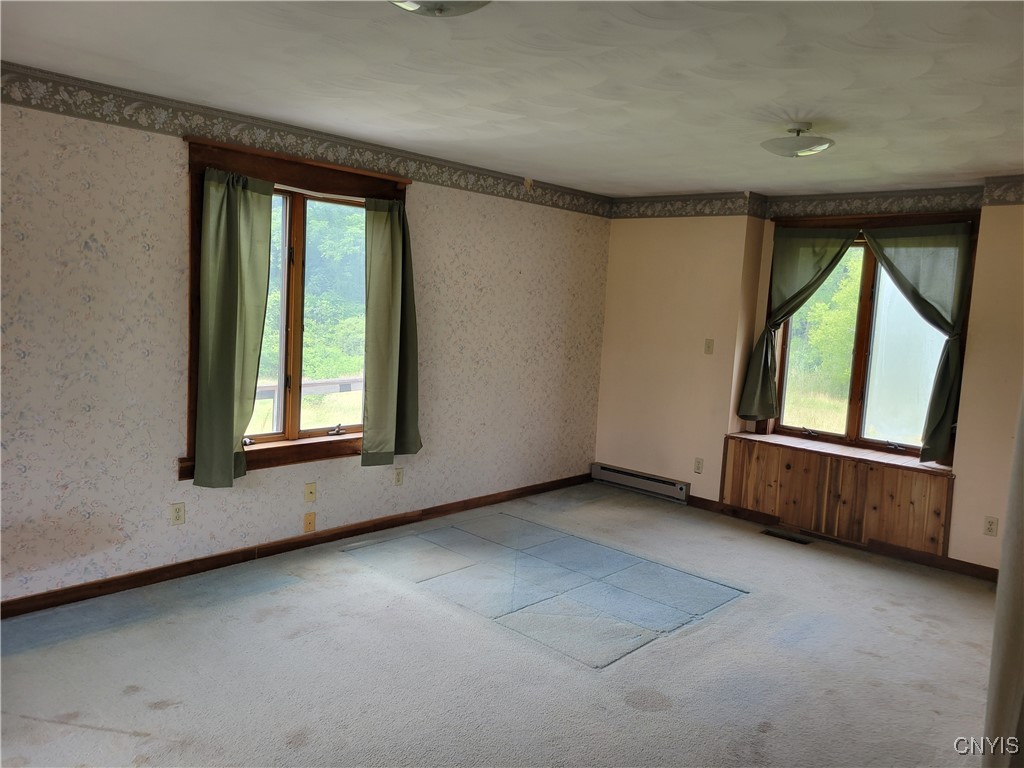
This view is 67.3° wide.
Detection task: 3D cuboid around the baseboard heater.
[{"bbox_3d":[1.011,0.790,6.153,0.909,0.165,0.071,9,9,42],"label":"baseboard heater"}]

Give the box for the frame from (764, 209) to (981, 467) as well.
[{"bbox_3d":[2.410,-0.338,5.307,1.384,1.606,0.162,9,9,42],"label":"frame"}]

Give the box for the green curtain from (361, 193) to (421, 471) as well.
[{"bbox_3d":[-0.722,-0.310,4.683,0.121,1.576,0.455,9,9,42],"label":"green curtain"}]

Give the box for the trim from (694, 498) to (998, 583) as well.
[{"bbox_3d":[2.115,1.008,5.183,2.050,0.084,0.020,9,9,42],"label":"trim"}]

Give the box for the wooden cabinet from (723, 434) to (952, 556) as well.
[{"bbox_3d":[2.233,0.747,5.308,1.520,0.566,0.424,9,9,42],"label":"wooden cabinet"}]

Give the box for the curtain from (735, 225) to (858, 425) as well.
[{"bbox_3d":[2.030,-0.404,5.450,0.682,1.404,0.172,9,9,42],"label":"curtain"}]

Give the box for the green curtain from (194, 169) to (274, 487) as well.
[{"bbox_3d":[-1.418,-0.268,3.935,0.121,1.591,0.399,9,9,42],"label":"green curtain"}]

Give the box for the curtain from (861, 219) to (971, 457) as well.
[{"bbox_3d":[2.546,-0.278,5.011,0.672,1.525,0.131,9,9,42],"label":"curtain"}]

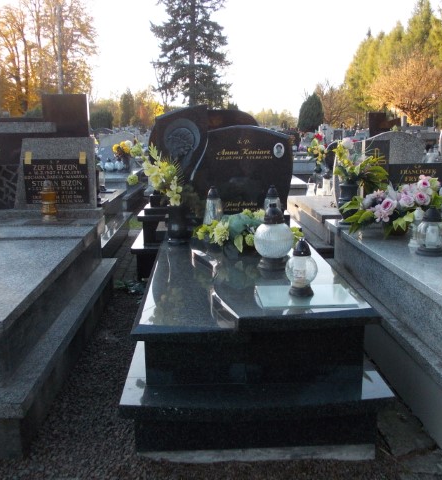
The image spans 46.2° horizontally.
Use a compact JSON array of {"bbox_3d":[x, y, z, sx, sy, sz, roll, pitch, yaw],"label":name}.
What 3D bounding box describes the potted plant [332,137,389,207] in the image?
[{"bbox_3d":[1.100,-0.478,4.080,0.457,0.663,0.360,-1,12,-2],"label":"potted plant"}]

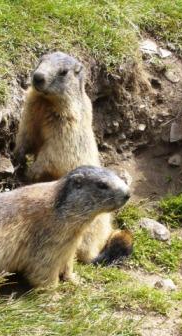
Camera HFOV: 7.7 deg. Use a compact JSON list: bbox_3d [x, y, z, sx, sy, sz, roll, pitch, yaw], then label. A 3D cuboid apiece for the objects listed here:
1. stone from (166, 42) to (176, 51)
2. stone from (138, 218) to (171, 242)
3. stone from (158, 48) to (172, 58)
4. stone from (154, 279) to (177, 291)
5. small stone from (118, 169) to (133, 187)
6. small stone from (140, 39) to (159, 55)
[{"bbox_3d":[0.216,-0.331,3.700,0.027,0.018,0.023,0,20,0],"label":"stone"},{"bbox_3d":[0.141,0.138,3.000,0.078,0.036,0.047,10,22,26],"label":"stone"},{"bbox_3d":[0.204,-0.313,3.720,0.034,0.020,0.029,0,20,0],"label":"stone"},{"bbox_3d":[0.153,0.241,2.800,0.046,0.018,0.030,0,20,0],"label":"stone"},{"bbox_3d":[0.083,0.023,3.250,0.038,0.038,0.034,0,20,0],"label":"small stone"},{"bbox_3d":[0.158,-0.329,3.680,0.052,0.032,0.044,0,20,0],"label":"small stone"}]

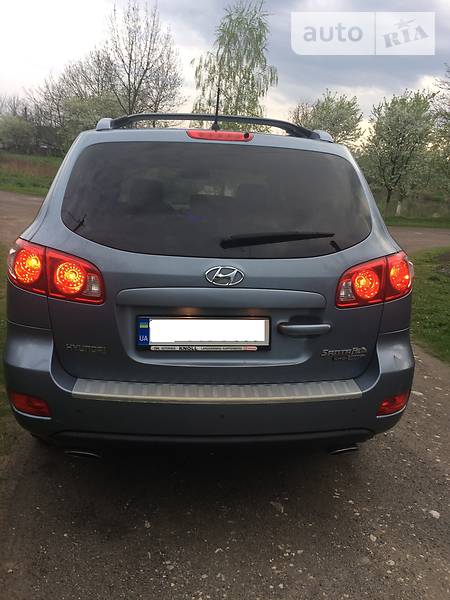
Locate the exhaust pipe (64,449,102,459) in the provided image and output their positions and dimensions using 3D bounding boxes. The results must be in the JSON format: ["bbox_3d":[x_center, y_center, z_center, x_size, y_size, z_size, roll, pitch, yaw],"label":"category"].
[{"bbox_3d":[-0.629,0.659,2.288,0.150,0.075,0.200,1,15,-6],"label":"exhaust pipe"}]

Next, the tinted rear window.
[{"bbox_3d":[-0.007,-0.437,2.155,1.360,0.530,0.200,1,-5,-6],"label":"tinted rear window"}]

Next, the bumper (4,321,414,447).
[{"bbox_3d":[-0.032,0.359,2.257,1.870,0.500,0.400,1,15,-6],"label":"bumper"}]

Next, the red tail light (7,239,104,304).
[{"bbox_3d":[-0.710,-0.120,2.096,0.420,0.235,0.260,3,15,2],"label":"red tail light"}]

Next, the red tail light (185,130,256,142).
[{"bbox_3d":[-0.017,-0.721,2.222,0.305,0.055,0.060,1,15,-6],"label":"red tail light"}]

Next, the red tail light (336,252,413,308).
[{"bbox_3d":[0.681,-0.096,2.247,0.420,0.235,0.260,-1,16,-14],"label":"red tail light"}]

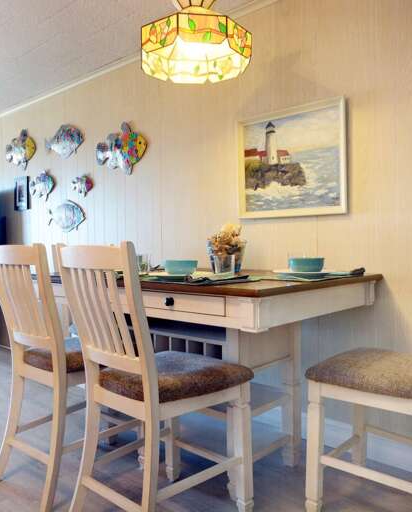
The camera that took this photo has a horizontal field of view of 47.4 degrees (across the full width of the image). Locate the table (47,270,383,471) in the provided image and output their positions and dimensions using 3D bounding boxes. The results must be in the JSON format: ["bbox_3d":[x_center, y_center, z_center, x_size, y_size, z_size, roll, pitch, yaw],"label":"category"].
[{"bbox_3d":[-0.019,0.546,2.264,1.369,0.910,1.012,0,1,41],"label":"table"}]

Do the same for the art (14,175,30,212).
[{"bbox_3d":[-1.731,-0.589,4.429,0.262,0.309,0.030,0,1,41],"label":"art"}]

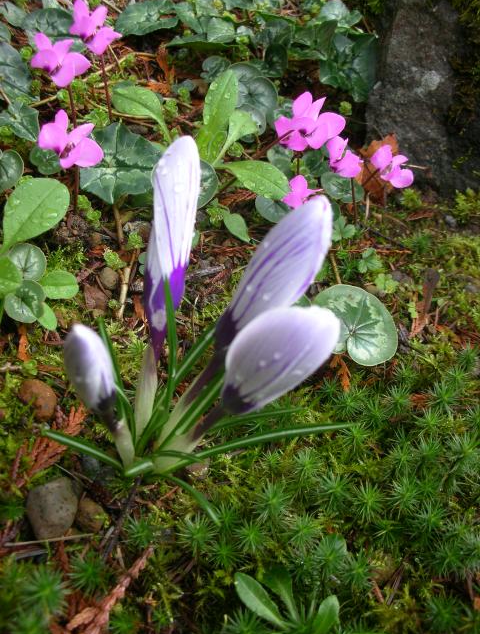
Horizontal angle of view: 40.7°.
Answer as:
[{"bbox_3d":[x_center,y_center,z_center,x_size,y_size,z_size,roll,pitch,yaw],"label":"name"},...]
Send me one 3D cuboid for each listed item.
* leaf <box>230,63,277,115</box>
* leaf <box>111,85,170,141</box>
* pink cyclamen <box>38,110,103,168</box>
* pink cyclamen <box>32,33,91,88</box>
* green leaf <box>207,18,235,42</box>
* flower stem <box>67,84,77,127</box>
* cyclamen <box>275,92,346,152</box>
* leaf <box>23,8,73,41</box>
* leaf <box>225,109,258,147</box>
[{"bbox_3d":[0.013,-0.146,0.423,0.026,0.007,0.034,9,86,2],"label":"leaf"},{"bbox_3d":[-0.057,-0.117,0.372,0.019,0.006,0.040,-43,76,-14],"label":"leaf"},{"bbox_3d":[-0.082,-0.086,0.312,0.028,0.022,0.022,-29,54,-24],"label":"pink cyclamen"},{"bbox_3d":[-0.114,-0.163,0.411,0.032,0.022,0.025,9,51,7],"label":"pink cyclamen"},{"bbox_3d":[-0.014,-0.206,0.467,0.017,0.006,0.015,44,84,5],"label":"green leaf"},{"bbox_3d":[-0.112,-0.141,0.429,0.004,0.033,0.004,-13,51,-10],"label":"flower stem"},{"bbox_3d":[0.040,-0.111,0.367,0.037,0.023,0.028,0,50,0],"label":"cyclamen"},{"bbox_3d":[-0.142,-0.218,0.483,0.036,0.008,0.035,0,68,-6],"label":"leaf"},{"bbox_3d":[0.002,-0.114,0.389,0.017,0.006,0.020,42,81,8],"label":"leaf"}]

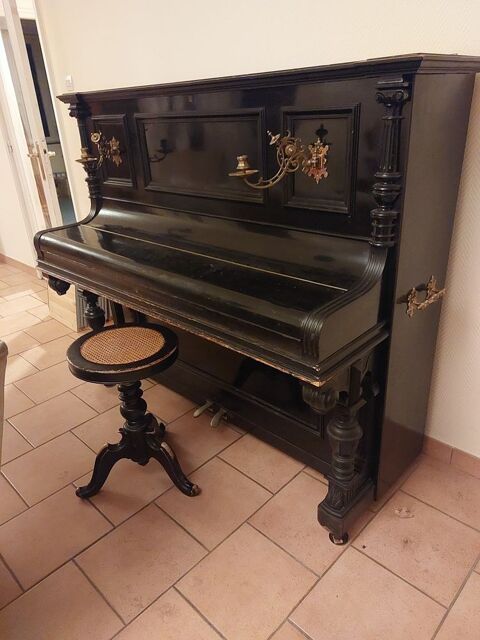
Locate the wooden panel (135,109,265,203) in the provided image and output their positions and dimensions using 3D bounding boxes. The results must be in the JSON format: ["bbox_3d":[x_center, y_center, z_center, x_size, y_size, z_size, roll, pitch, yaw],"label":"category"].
[{"bbox_3d":[-0.148,-0.549,1.541,0.624,0.266,0.031,20,33,40],"label":"wooden panel"}]

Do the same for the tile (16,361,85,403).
[{"bbox_3d":[-0.944,0.314,2.343,0.291,0.010,0.293,20,34,41],"label":"tile"}]

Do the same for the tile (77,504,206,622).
[{"bbox_3d":[-0.298,0.717,1.400,0.291,0.010,0.293,20,34,41],"label":"tile"}]

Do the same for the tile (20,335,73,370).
[{"bbox_3d":[-1.050,0.186,2.629,0.291,0.010,0.293,20,34,41],"label":"tile"}]

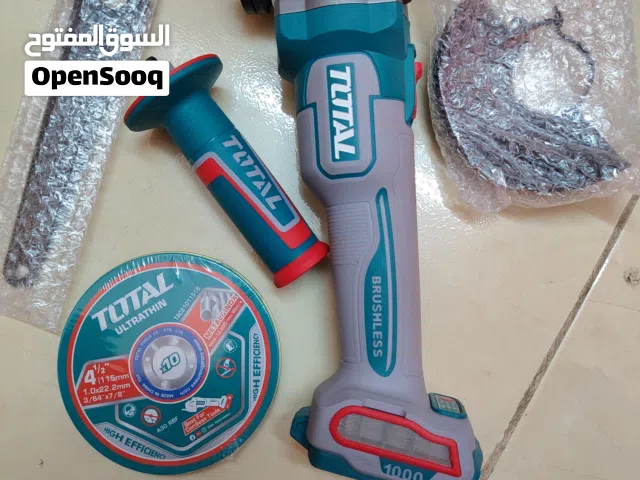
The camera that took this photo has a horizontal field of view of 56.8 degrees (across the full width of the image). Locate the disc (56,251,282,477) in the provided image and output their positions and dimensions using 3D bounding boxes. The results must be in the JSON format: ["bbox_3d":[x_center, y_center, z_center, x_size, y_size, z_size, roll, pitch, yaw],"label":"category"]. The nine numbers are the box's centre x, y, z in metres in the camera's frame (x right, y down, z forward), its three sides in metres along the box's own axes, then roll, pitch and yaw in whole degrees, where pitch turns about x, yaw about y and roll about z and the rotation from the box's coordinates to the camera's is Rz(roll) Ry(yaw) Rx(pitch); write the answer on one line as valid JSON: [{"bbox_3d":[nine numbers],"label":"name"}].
[{"bbox_3d":[-0.081,0.066,0.321,0.117,0.013,0.117,0,85,-3],"label":"disc"}]

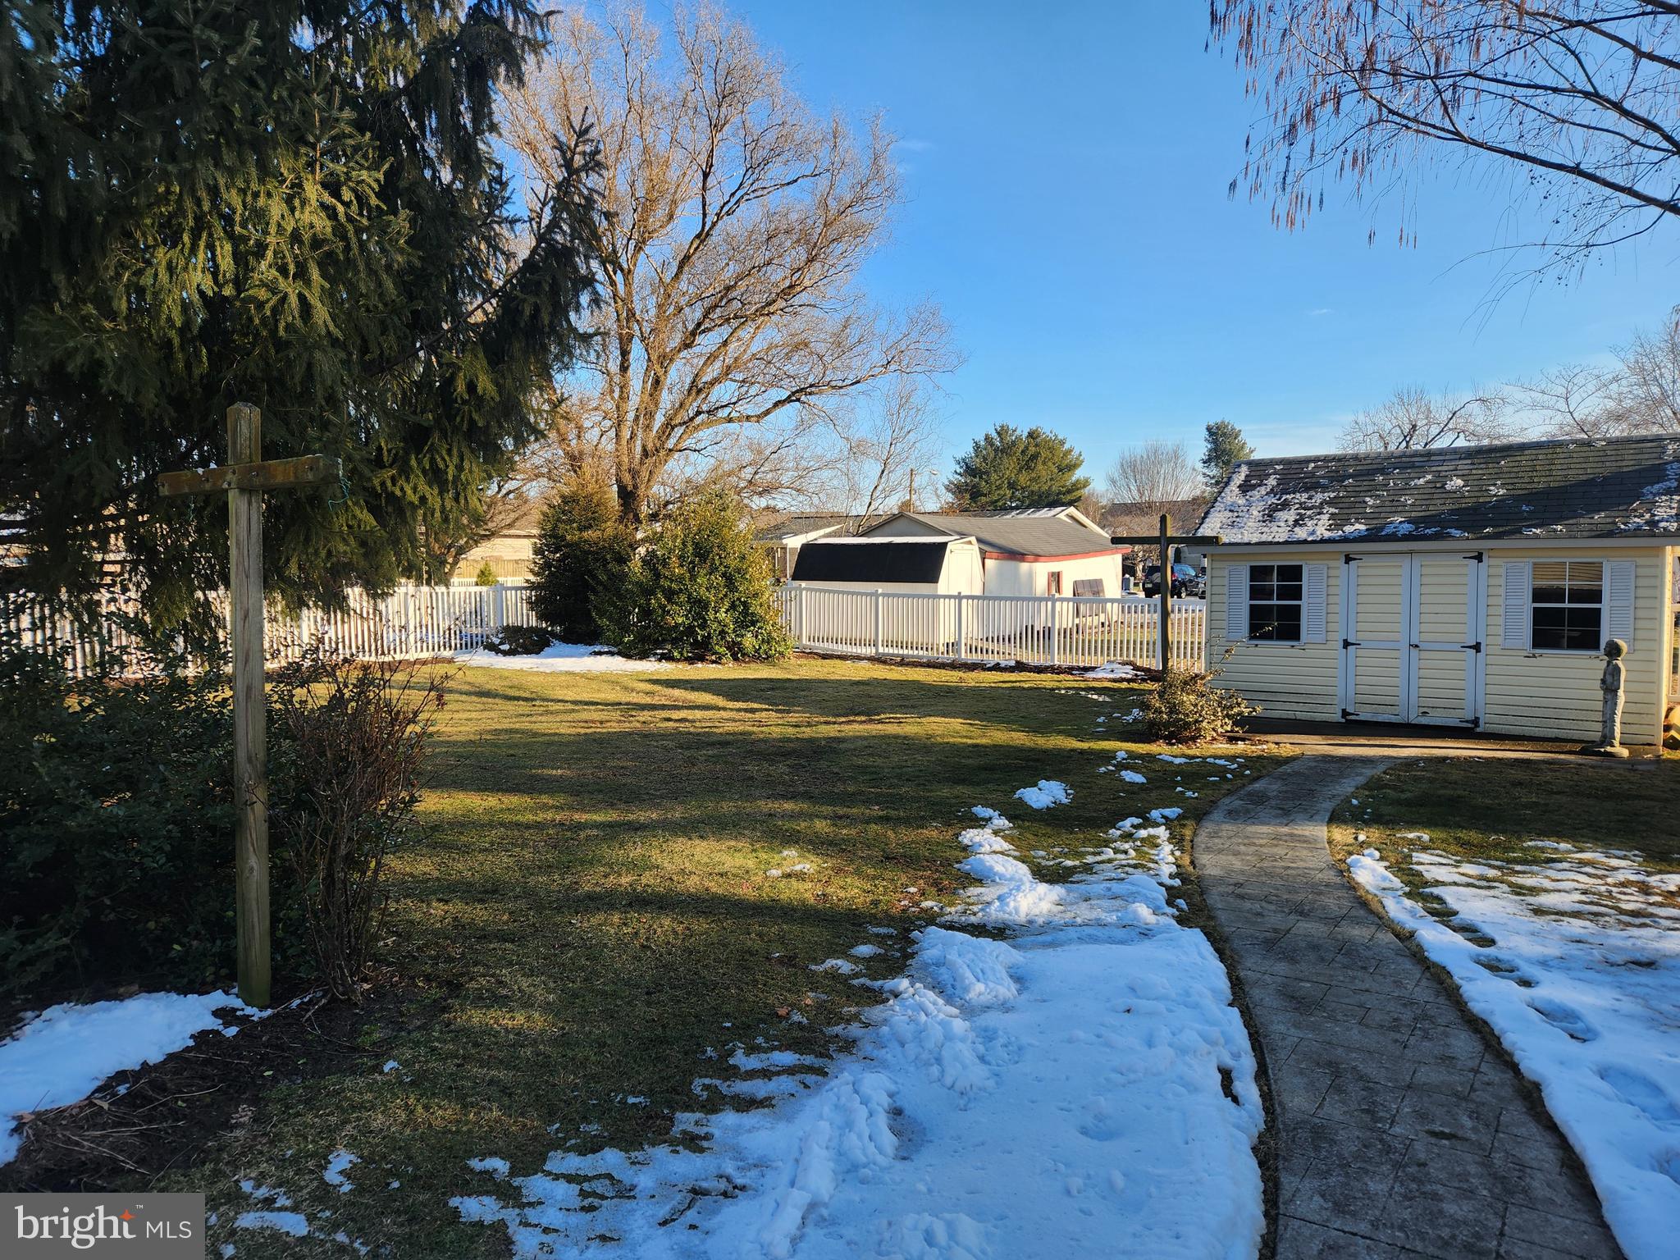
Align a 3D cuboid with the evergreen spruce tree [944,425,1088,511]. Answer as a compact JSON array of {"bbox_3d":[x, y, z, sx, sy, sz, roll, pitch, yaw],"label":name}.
[{"bbox_3d":[9.309,-6.274,58.000,7.600,8.800,7.400,1,2,9],"label":"evergreen spruce tree"}]

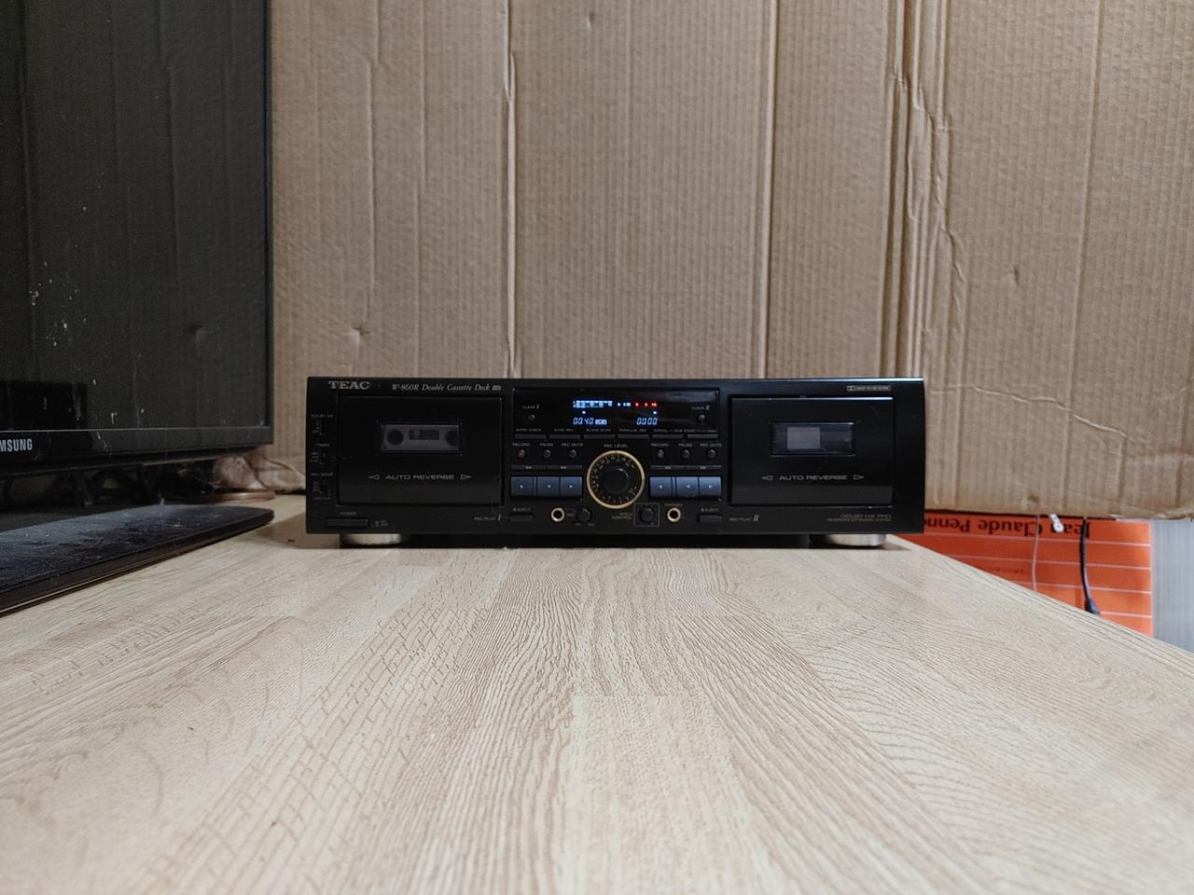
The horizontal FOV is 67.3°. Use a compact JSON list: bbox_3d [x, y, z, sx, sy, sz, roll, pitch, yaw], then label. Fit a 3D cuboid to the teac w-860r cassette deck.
[{"bbox_3d":[0.013,0.009,0.760,0.435,0.122,0.285,0,1,0],"label":"teac w-860r cassette deck"}]

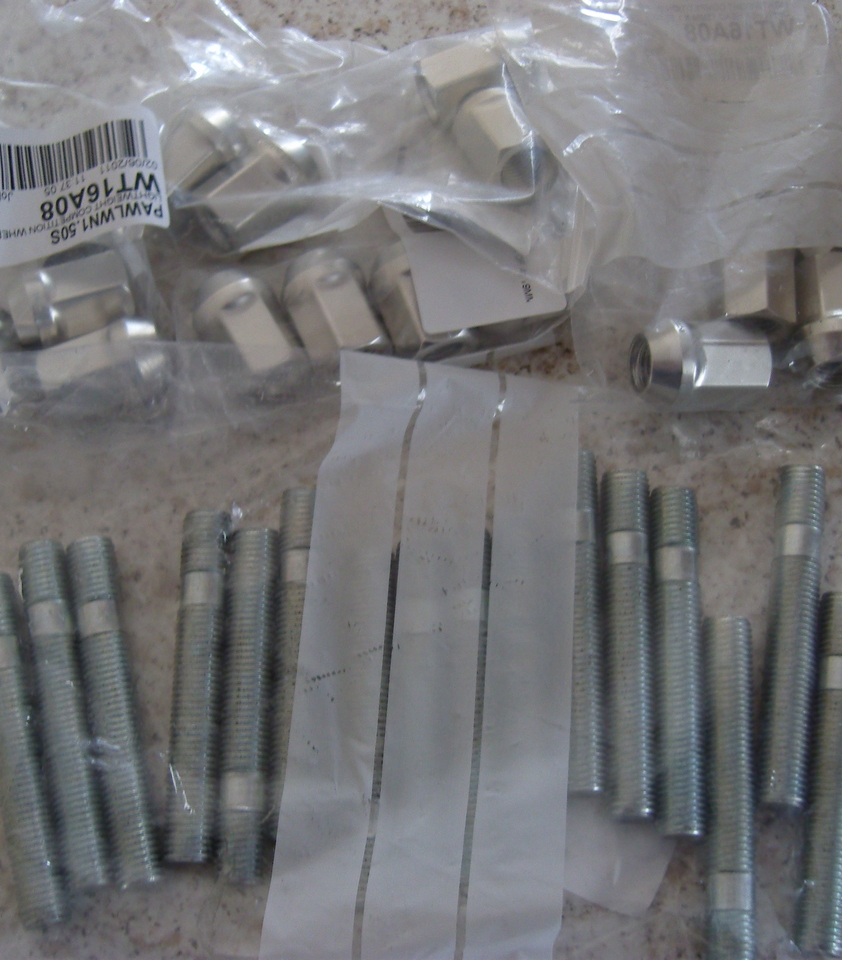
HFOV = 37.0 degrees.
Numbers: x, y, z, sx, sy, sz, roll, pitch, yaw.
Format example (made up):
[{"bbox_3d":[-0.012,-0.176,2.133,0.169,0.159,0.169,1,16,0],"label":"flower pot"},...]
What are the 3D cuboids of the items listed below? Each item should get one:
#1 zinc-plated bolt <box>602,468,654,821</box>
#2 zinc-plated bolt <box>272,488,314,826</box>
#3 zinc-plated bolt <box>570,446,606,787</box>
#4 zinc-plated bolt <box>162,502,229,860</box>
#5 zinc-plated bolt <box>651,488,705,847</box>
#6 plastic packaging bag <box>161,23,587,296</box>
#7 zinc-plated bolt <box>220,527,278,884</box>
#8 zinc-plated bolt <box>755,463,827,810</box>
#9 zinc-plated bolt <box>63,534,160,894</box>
[{"bbox_3d":[0.049,0.038,0.296,0.012,0.012,0.080,2,74,1],"label":"zinc-plated bolt"},{"bbox_3d":[-0.028,0.042,0.296,0.012,0.012,0.080,0,73,0],"label":"zinc-plated bolt"},{"bbox_3d":[0.037,0.033,0.298,0.012,0.012,0.080,1,74,1],"label":"zinc-plated bolt"},{"bbox_3d":[-0.052,0.048,0.295,0.012,0.012,0.080,0,73,0],"label":"zinc-plated bolt"},{"bbox_3d":[0.060,0.042,0.296,0.012,0.012,0.080,2,73,1],"label":"zinc-plated bolt"},{"bbox_3d":[-0.012,-0.082,0.322,0.105,0.030,0.062,-5,74,-1],"label":"plastic packaging bag"},{"bbox_3d":[-0.040,0.052,0.293,0.012,0.012,0.080,-1,73,0],"label":"zinc-plated bolt"},{"bbox_3d":[0.088,0.037,0.298,0.012,0.012,0.080,8,73,2],"label":"zinc-plated bolt"},{"bbox_3d":[-0.072,0.053,0.292,0.012,0.012,0.080,-11,74,-3],"label":"zinc-plated bolt"}]

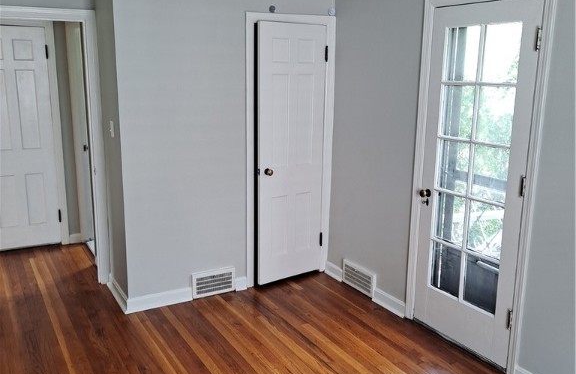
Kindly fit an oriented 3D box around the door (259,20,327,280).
[{"bbox_3d":[0.027,-0.238,4.337,0.605,1.994,0.045,-8,15,-35],"label":"door"}]

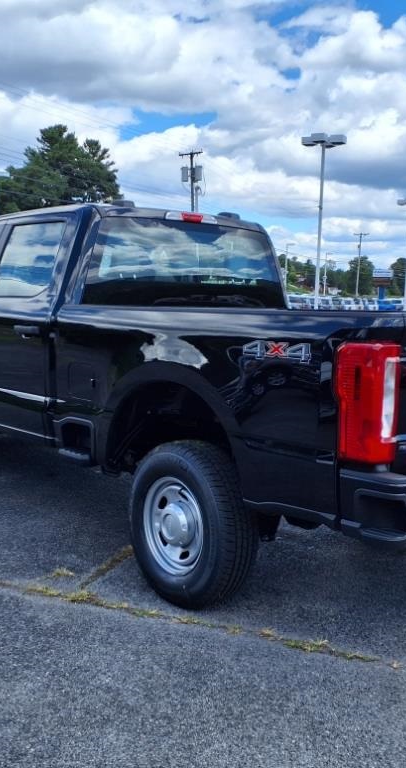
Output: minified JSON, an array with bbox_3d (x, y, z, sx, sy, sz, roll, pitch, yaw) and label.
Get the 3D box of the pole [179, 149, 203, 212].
[{"bbox_3d":[-0.995,-11.029,58.516,2.200,12.000,0.850,5,7,32],"label":"pole"}]

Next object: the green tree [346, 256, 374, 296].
[{"bbox_3d":[29.392,-20.001,150.000,5.300,8.000,5.300,2,6,0],"label":"green tree"}]

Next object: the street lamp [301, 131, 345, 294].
[{"bbox_3d":[4.604,-5.787,31.513,1.720,7.900,1.720,4,7,24],"label":"street lamp"}]

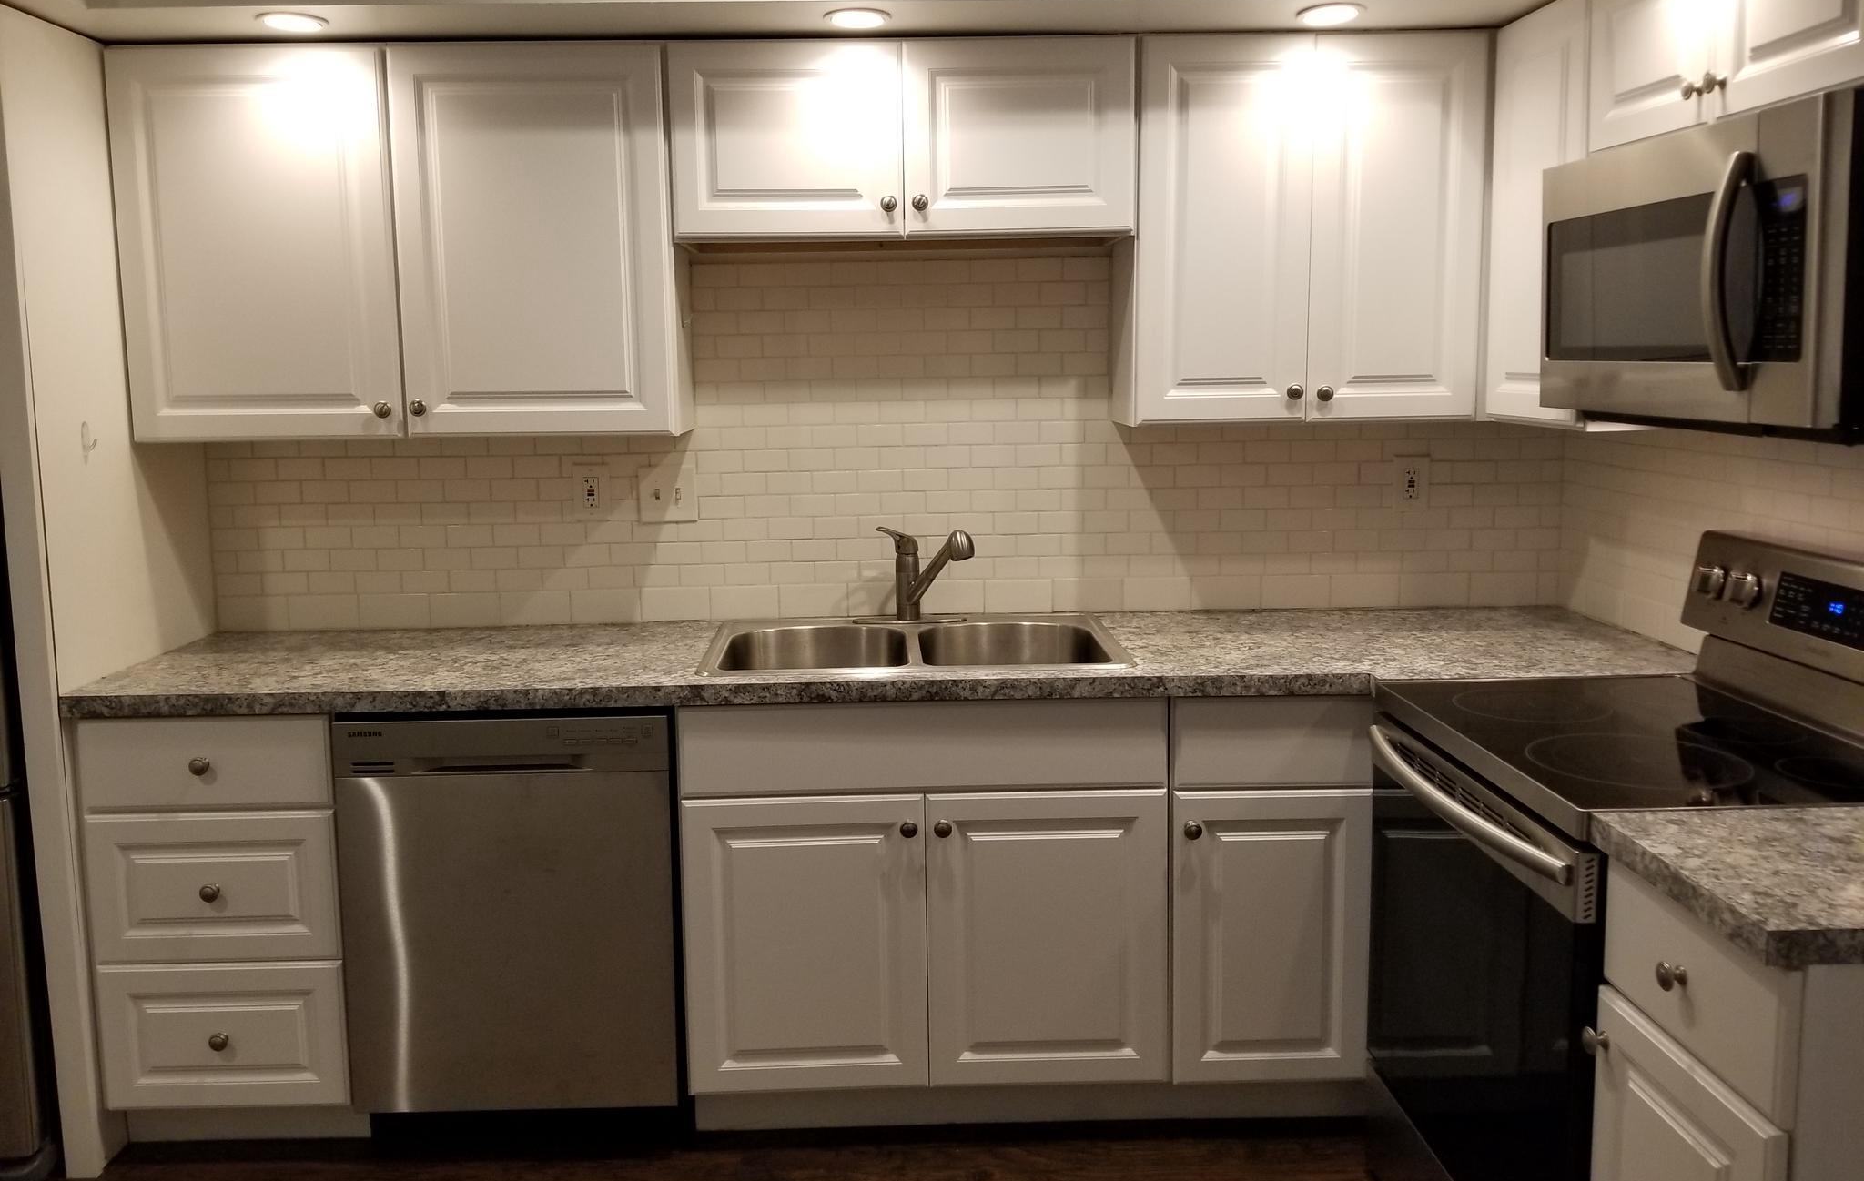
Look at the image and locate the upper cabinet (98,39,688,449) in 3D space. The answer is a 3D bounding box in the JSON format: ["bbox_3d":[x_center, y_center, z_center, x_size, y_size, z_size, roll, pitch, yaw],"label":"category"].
[{"bbox_3d":[-1.062,-0.703,2.913,1.076,0.755,0.304,-1,6,-1],"label":"upper cabinet"}]

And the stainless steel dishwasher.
[{"bbox_3d":[-0.786,0.569,2.876,0.608,0.757,0.591,-1,6,-1],"label":"stainless steel dishwasher"}]

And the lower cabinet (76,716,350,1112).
[{"bbox_3d":[-1.318,0.563,2.865,0.449,0.744,0.591,-1,6,-1],"label":"lower cabinet"}]

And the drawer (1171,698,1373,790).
[{"bbox_3d":[0.626,0.248,2.811,0.369,0.162,0.480,-1,6,-1],"label":"drawer"}]

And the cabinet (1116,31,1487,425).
[{"bbox_3d":[0.750,-0.735,2.944,0.692,0.755,0.304,-1,6,-1],"label":"cabinet"}]

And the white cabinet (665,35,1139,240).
[{"bbox_3d":[-0.058,-0.905,2.910,0.910,0.383,0.304,-1,6,-1],"label":"white cabinet"}]

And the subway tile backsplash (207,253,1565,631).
[{"bbox_3d":[-0.091,-0.332,3.112,3.012,0.802,0.030,-1,6,-1],"label":"subway tile backsplash"}]

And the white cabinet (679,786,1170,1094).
[{"bbox_3d":[-0.014,0.622,2.896,0.891,0.572,0.591,-1,6,-1],"label":"white cabinet"}]

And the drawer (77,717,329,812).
[{"bbox_3d":[-1.322,0.286,2.779,0.449,0.164,0.480,-1,6,-1],"label":"drawer"}]

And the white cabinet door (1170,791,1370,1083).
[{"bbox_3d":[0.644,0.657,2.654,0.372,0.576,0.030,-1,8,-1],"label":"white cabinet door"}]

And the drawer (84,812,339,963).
[{"bbox_3d":[-1.318,0.518,2.804,0.449,0.283,0.480,-1,6,-1],"label":"drawer"}]

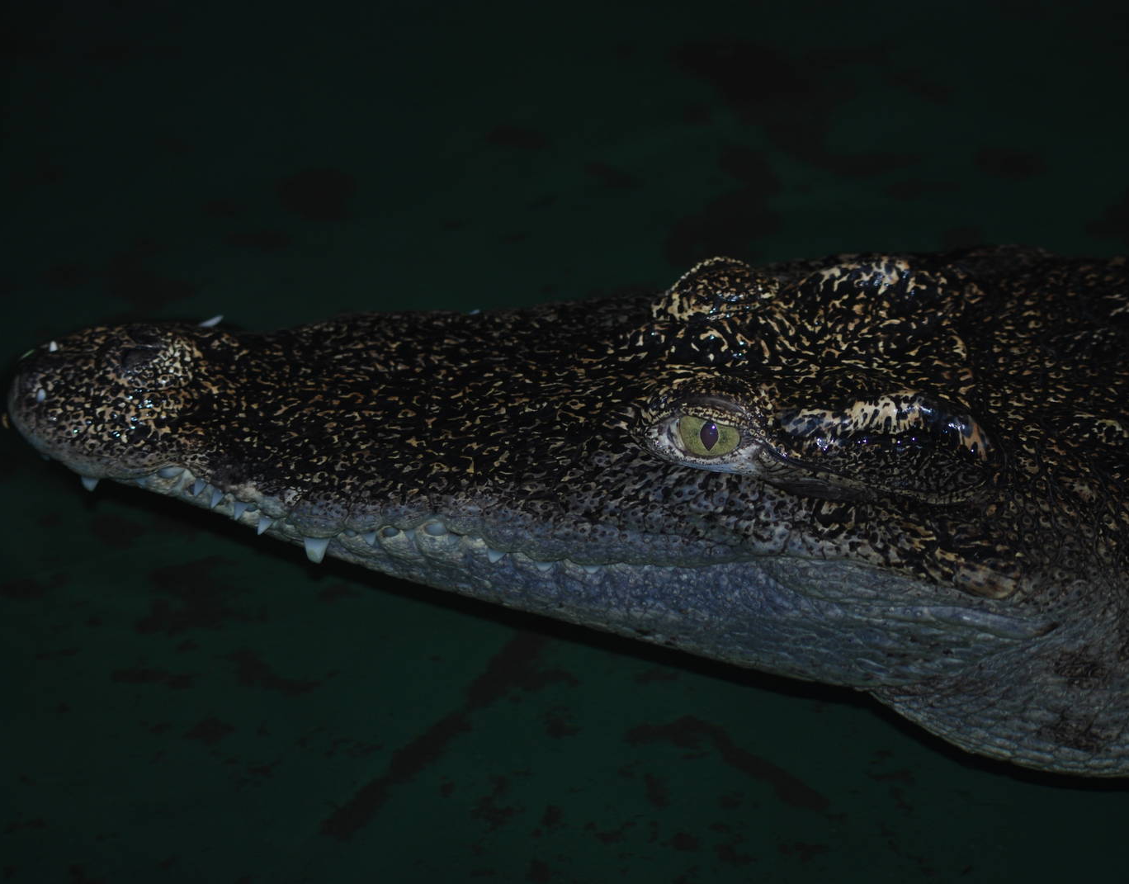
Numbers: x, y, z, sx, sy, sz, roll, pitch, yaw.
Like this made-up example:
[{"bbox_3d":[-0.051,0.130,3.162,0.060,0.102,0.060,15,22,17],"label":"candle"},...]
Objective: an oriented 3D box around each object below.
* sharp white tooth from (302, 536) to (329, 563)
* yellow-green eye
[{"bbox_3d":[-0.107,0.046,1.660,0.011,0.013,0.009,6,40,7],"label":"sharp white tooth"},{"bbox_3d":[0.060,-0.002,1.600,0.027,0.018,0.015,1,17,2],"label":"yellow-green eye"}]

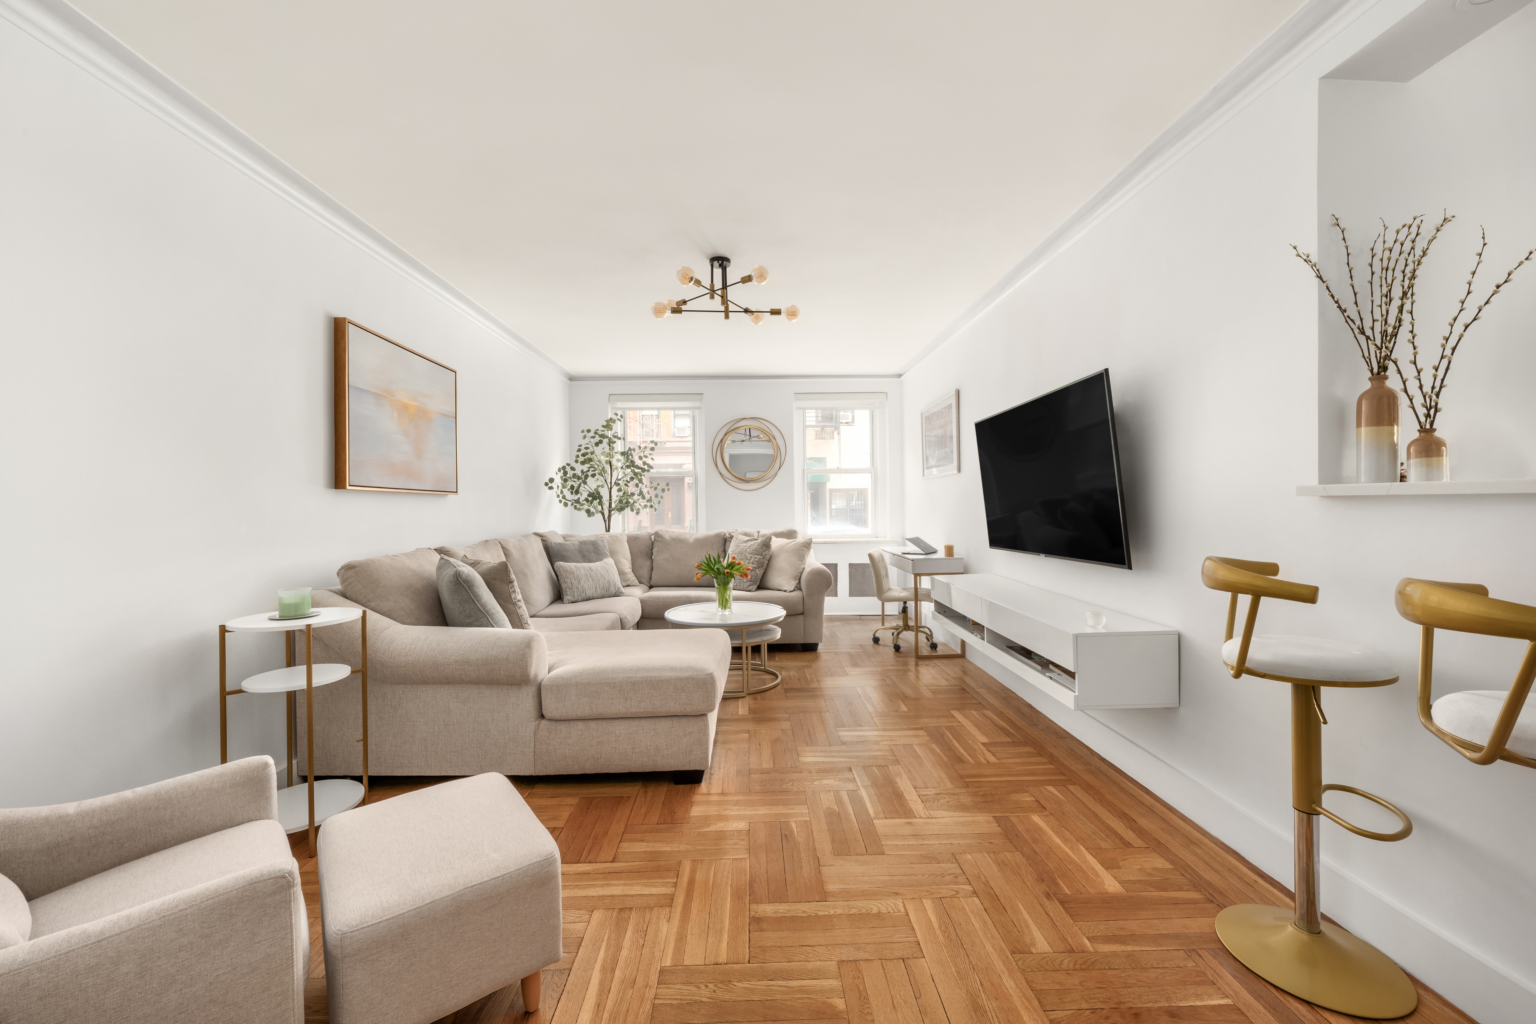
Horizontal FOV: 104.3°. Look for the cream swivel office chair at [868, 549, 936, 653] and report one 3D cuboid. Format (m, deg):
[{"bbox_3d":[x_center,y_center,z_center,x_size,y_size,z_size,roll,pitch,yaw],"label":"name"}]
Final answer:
[{"bbox_3d":[1.163,0.710,5.036,0.600,0.820,0.540,-1,0,14],"label":"cream swivel office chair"}]

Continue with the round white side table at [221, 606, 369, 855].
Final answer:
[{"bbox_3d":[-1.679,0.767,2.143,0.420,0.777,0.420,-1,0,0],"label":"round white side table"}]

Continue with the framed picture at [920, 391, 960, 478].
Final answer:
[{"bbox_3d":[1.483,-0.634,5.168,0.023,0.643,0.940,-1,1,-1],"label":"framed picture"}]

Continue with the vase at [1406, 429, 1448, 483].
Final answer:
[{"bbox_3d":[1.669,-0.140,1.537,0.076,0.146,0.076,-1,0,-1],"label":"vase"}]

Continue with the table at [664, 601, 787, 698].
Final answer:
[{"bbox_3d":[-0.283,0.913,4.091,0.840,0.464,0.840,-1,0,0],"label":"table"}]

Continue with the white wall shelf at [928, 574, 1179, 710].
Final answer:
[{"bbox_3d":[1.343,0.595,3.186,0.390,0.290,1.871,-1,0,-1],"label":"white wall shelf"}]

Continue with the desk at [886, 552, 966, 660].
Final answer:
[{"bbox_3d":[1.315,0.743,5.229,0.390,0.768,1.235,-1,1,-2],"label":"desk"}]

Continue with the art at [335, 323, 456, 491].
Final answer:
[{"bbox_3d":[-2.027,-0.515,3.342,0.055,0.809,1.056,-1,1,-2],"label":"art"}]

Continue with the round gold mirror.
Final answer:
[{"bbox_3d":[-0.208,-0.625,6.478,0.800,0.800,0.040,-1,0,-1],"label":"round gold mirror"}]

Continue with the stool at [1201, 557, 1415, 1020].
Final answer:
[{"bbox_3d":[1.343,0.629,1.523,0.460,0.980,0.540,-1,0,36],"label":"stool"}]

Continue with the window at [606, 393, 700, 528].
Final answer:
[{"bbox_3d":[-1.201,-0.466,6.475,1.008,1.617,0.140,-1,1,-2],"label":"window"}]

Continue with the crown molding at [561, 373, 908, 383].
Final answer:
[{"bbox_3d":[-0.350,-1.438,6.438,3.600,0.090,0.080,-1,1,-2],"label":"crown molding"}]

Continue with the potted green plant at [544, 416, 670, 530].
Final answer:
[{"bbox_3d":[-1.554,0.103,5.760,1.180,2.100,1.050,-1,0,-1],"label":"potted green plant"}]

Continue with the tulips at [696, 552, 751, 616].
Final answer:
[{"bbox_3d":[-0.304,0.485,4.099,0.400,0.427,0.360,-1,1,-2],"label":"tulips"}]

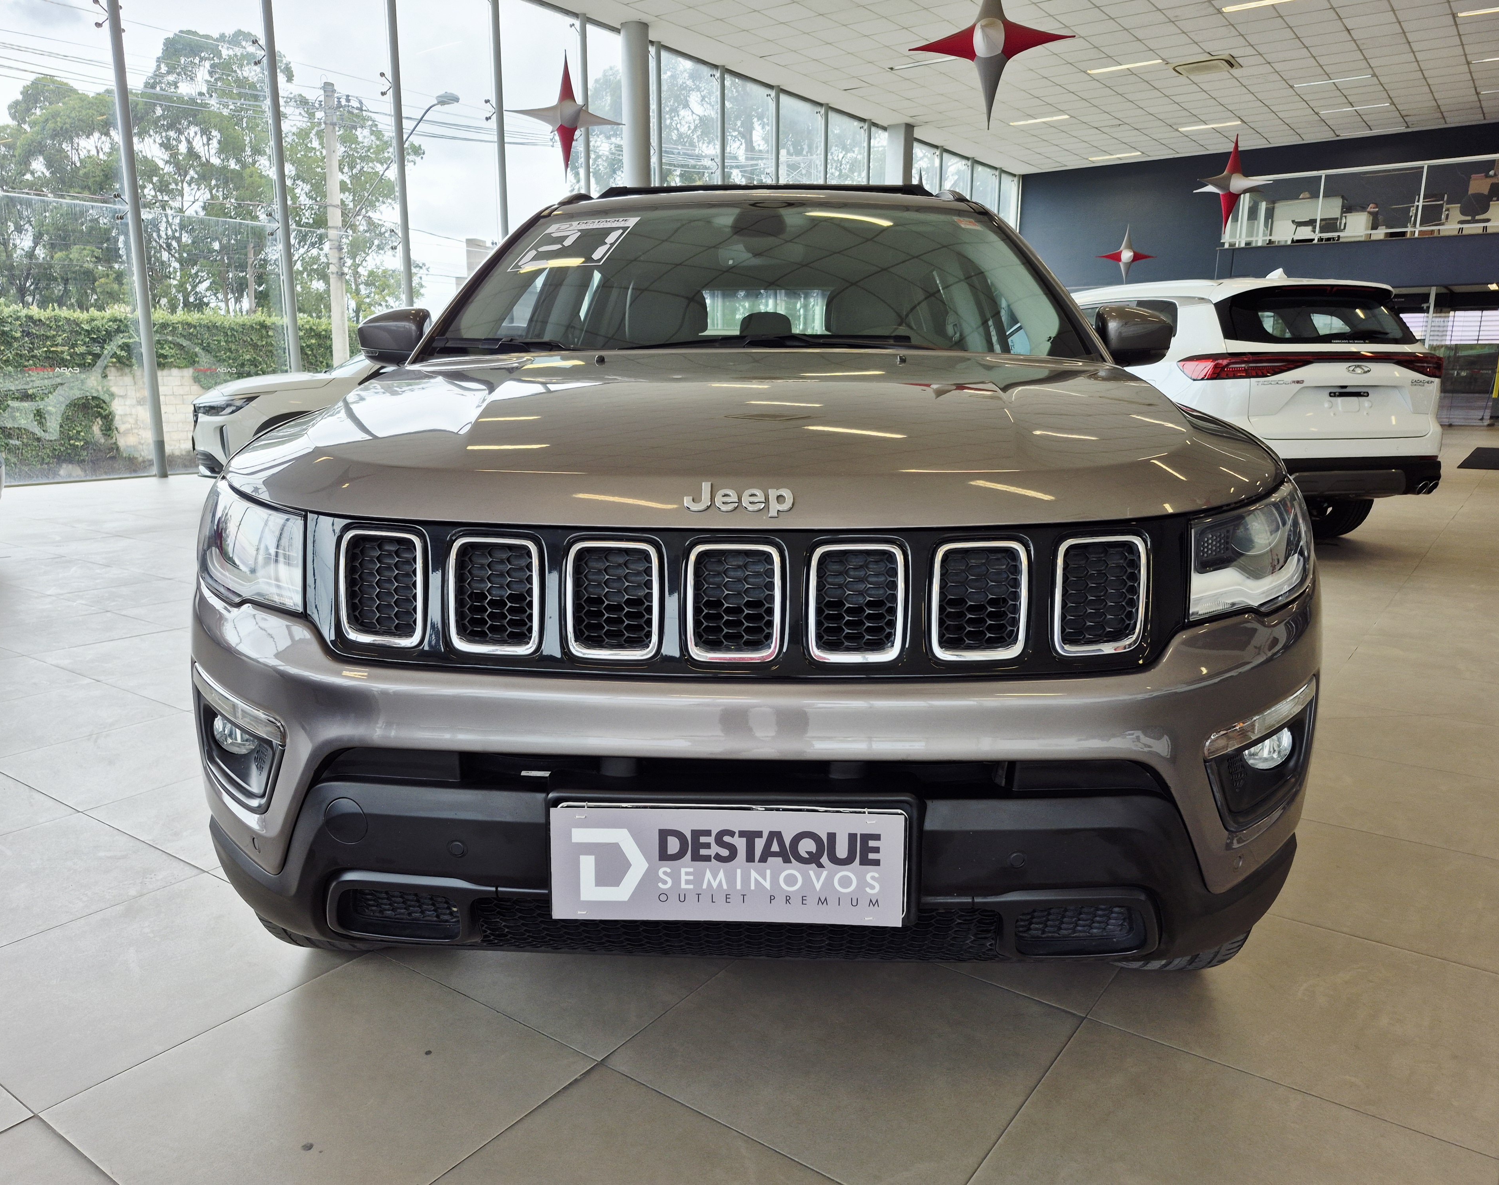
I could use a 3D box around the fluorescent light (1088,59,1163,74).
[{"bbox_3d":[6.316,-8.842,17.703,1.210,0.070,0.140,8,14,35],"label":"fluorescent light"}]

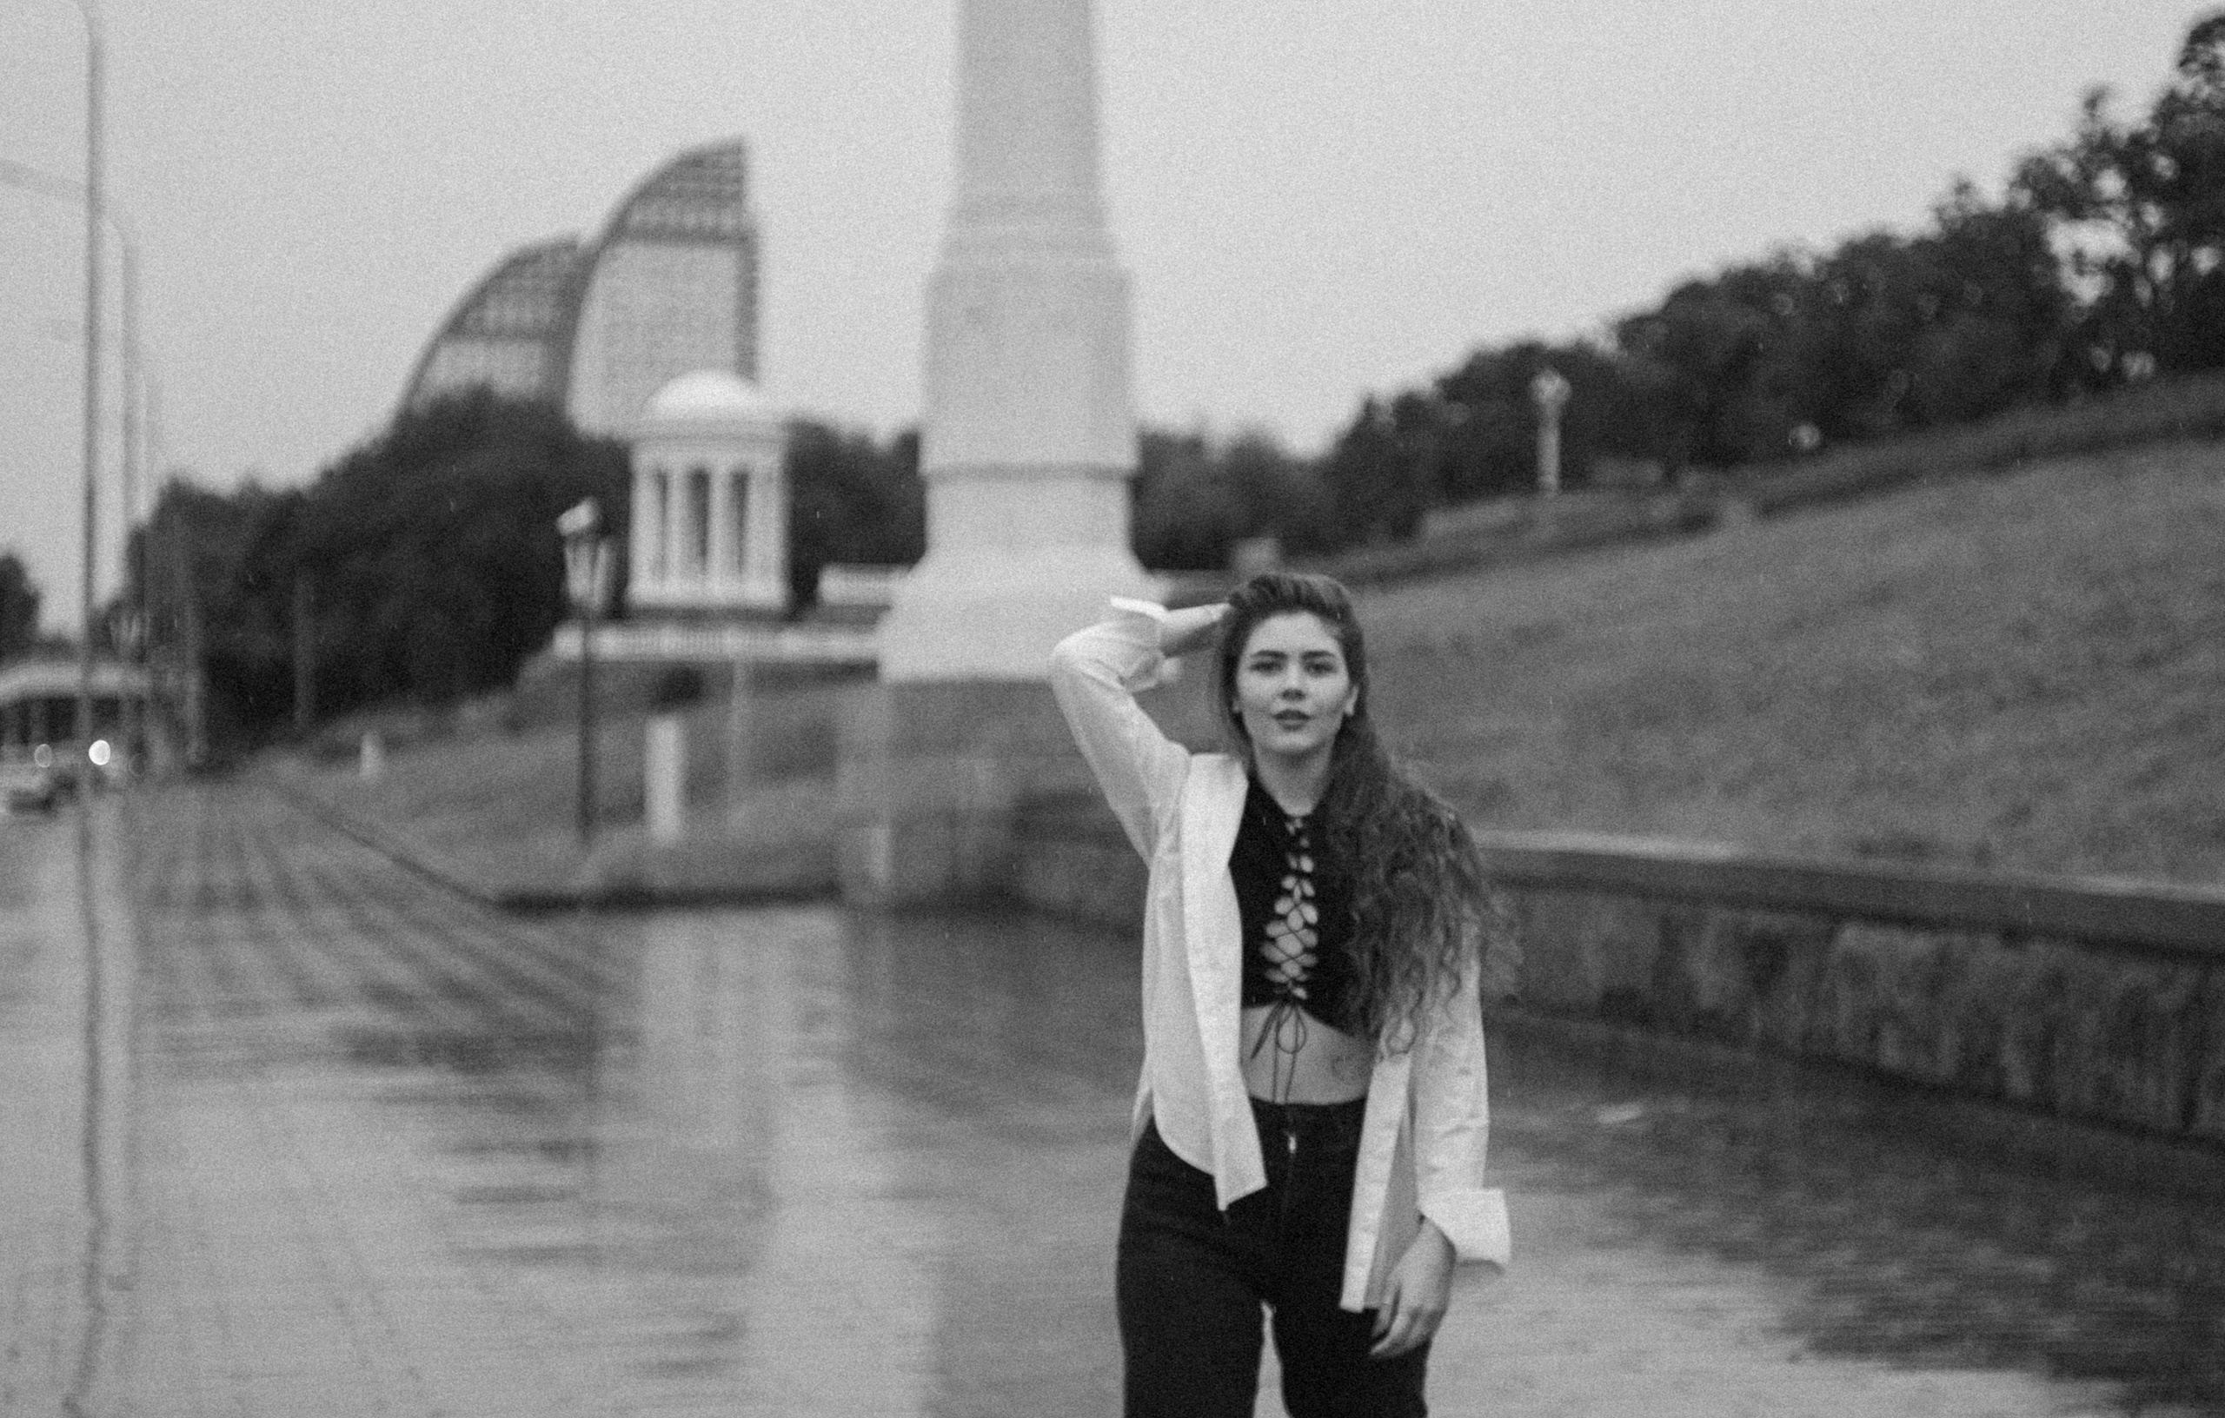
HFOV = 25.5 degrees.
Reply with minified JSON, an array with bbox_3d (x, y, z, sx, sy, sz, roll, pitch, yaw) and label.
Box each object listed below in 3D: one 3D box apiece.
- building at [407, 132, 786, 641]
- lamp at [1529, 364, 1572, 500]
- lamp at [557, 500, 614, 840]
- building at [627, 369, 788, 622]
[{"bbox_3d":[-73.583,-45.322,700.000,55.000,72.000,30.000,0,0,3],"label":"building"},{"bbox_3d":[10.257,-6.500,115.000,0.850,3.200,0.850,0,0,0],"label":"lamp"},{"bbox_3d":[-6.756,-0.485,63.000,0.700,4.500,0.700,0,0,-11],"label":"lamp"},{"bbox_3d":[-12.343,-6.528,150.000,4.900,7.700,4.900,0,0,-6],"label":"building"}]

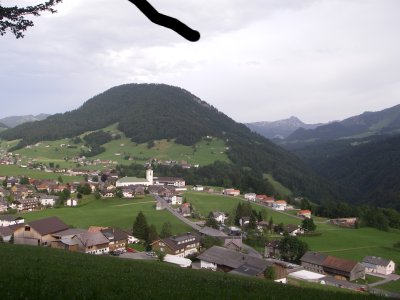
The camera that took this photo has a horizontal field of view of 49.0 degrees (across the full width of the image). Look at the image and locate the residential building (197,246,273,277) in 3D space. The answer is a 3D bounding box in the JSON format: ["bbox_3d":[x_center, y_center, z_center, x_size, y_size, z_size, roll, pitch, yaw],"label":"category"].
[{"bbox_3d":[15.970,47.130,186.810,19.000,8.800,28.000,-2,3,-44],"label":"residential building"}]

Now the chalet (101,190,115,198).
[{"bbox_3d":[-94.800,45.210,450.000,13.260,6.540,12.000,0,1,-12],"label":"chalet"}]

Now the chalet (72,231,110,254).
[{"bbox_3d":[-55.870,45.830,220.810,16.500,8.800,13.800,2,3,44],"label":"chalet"}]

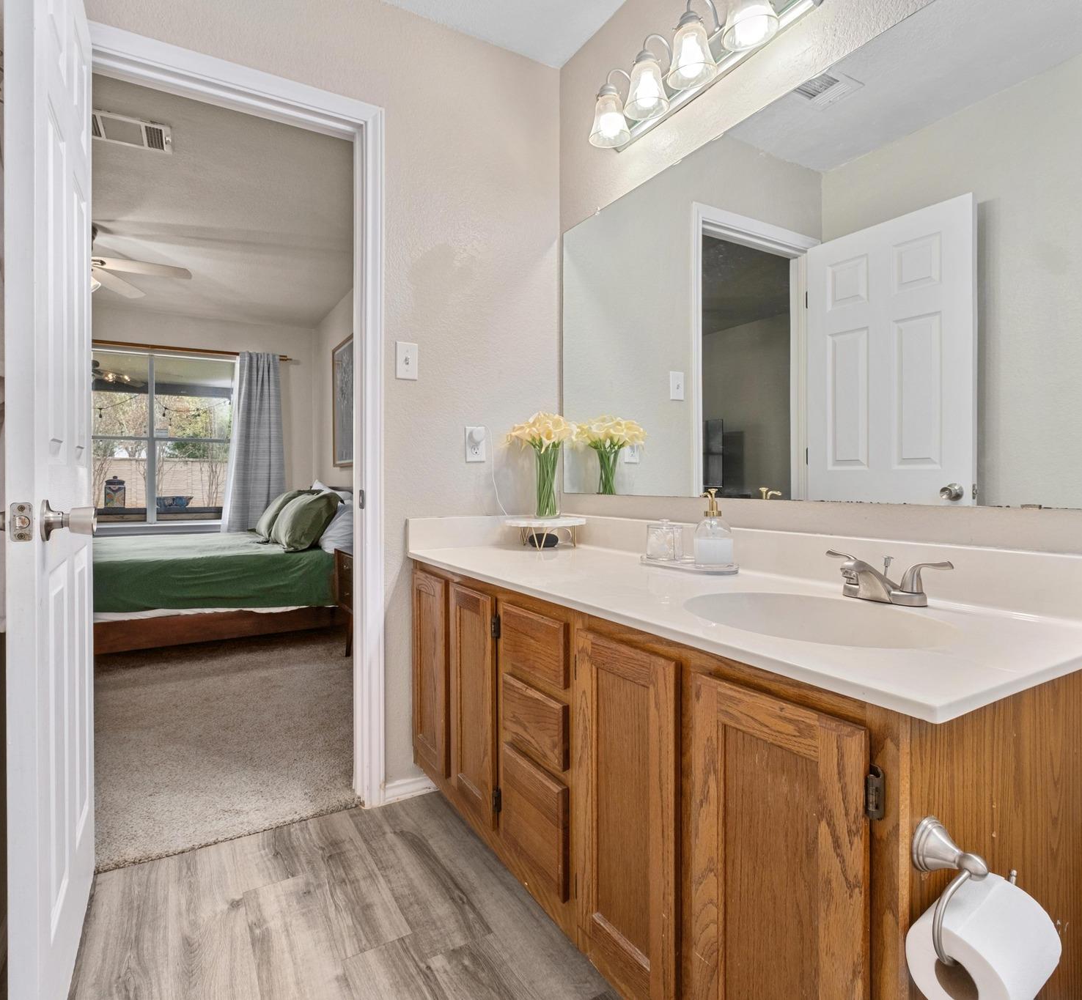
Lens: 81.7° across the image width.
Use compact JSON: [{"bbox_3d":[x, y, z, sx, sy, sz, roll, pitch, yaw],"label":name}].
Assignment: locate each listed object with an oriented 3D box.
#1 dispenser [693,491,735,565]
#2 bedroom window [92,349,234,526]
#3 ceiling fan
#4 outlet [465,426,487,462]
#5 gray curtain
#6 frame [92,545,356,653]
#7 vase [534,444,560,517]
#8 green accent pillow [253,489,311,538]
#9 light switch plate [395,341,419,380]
[{"bbox_3d":[0.414,0.065,1.495,0.100,0.183,0.094,-1,2,-44],"label":"dispenser"},{"bbox_3d":[-3.295,-0.512,5.324,1.450,1.460,0.100,-1,1,-31],"label":"bedroom window"},{"bbox_3d":[-2.725,-1.359,3.620,1.300,0.450,1.300,-1,1,-31],"label":"ceiling fan"},{"bbox_3d":[-0.212,-0.180,2.046,0.071,0.116,0.012,-1,1,-31],"label":"outlet"},{"bbox_3d":[-2.566,-0.273,5.595,0.570,2.070,0.140,-1,1,-31],"label":"gray curtain"},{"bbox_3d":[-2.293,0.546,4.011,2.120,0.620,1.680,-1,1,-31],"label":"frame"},{"bbox_3d":[0.021,-0.062,2.035,0.087,0.235,0.087,0,1,0],"label":"vase"},{"bbox_3d":[-1.835,0.090,4.482,0.470,0.200,0.660,-47,23,-21],"label":"green accent pillow"},{"bbox_3d":[-0.411,-0.428,1.928,0.071,0.116,0.012,-1,1,-31],"label":"light switch plate"}]

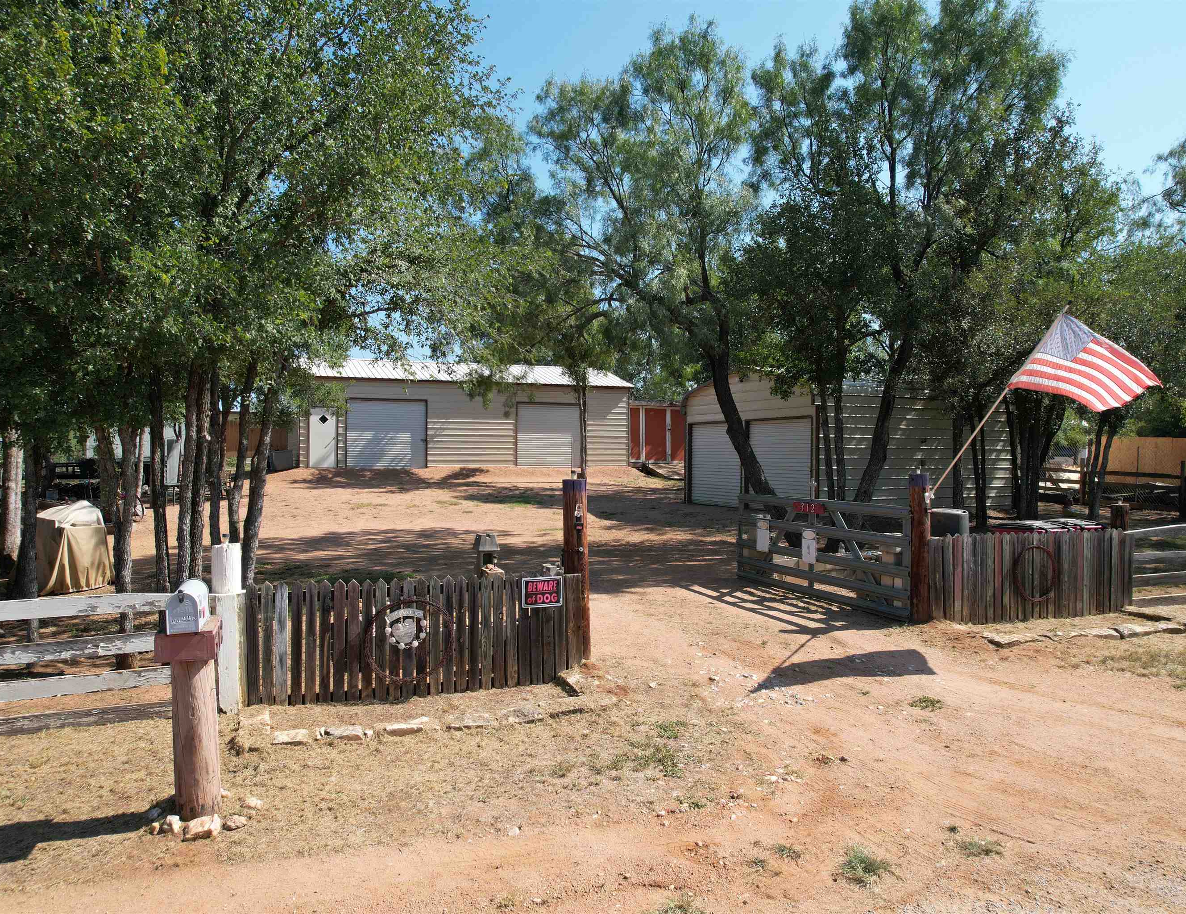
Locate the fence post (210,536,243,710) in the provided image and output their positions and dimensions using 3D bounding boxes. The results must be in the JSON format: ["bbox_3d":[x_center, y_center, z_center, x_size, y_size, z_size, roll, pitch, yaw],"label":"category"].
[{"bbox_3d":[-2.950,1.367,6.750,0.220,1.340,0.220,0,0,-17],"label":"fence post"}]

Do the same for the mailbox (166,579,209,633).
[{"bbox_3d":[-2.400,0.885,4.980,0.168,0.230,0.485,-2,0,-18],"label":"mailbox"}]

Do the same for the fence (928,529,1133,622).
[{"bbox_3d":[5.270,1.395,9.970,3.080,1.050,0.090,0,0,-19],"label":"fence"}]

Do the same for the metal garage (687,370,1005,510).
[{"bbox_3d":[6.980,-0.475,24.050,6.350,3.800,6.650,0,0,-22],"label":"metal garage"}]

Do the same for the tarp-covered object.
[{"bbox_3d":[-7.060,1.170,11.200,0.720,1.180,0.980,0,0,25],"label":"tarp-covered object"}]

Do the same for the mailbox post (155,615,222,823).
[{"bbox_3d":[-2.080,1.360,4.350,0.290,0.970,0.400,0,0,-19],"label":"mailbox post"}]

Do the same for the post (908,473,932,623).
[{"bbox_3d":[3.710,1.030,9.500,0.210,1.680,0.210,0,0,-17],"label":"post"}]

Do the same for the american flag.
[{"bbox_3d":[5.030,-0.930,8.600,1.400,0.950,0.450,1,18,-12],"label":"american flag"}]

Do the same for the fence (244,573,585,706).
[{"bbox_3d":[-1.360,1.450,6.900,2.750,0.950,0.100,0,0,-18],"label":"fence"}]

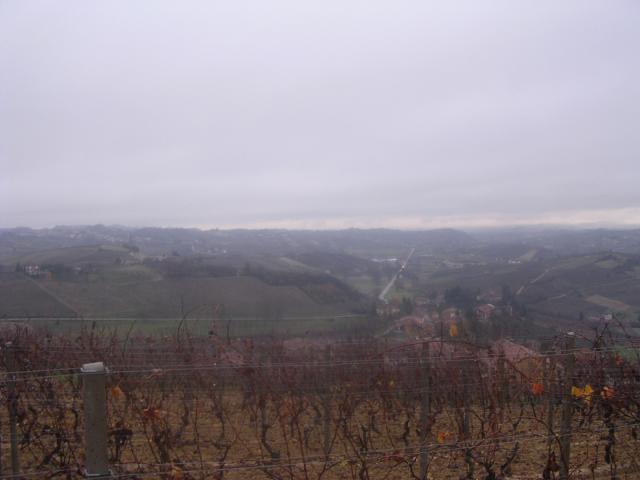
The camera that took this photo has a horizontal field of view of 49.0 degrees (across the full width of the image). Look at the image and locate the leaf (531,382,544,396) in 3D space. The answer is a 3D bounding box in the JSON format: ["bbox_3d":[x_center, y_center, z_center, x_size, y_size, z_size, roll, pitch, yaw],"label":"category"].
[{"bbox_3d":[1.610,1.107,5.200,0.090,0.095,0.050,0,1,11],"label":"leaf"}]

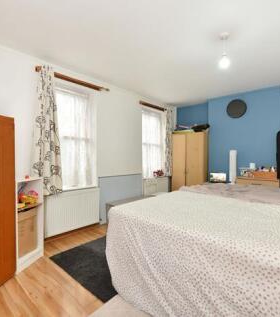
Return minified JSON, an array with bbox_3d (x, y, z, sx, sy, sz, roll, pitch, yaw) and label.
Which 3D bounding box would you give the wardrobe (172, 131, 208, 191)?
[{"bbox_3d":[1.345,0.282,4.860,0.895,1.870,0.490,1,1,42],"label":"wardrobe"}]

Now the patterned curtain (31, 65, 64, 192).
[{"bbox_3d":[-1.304,-0.370,2.616,0.130,1.795,0.430,1,1,42],"label":"patterned curtain"}]

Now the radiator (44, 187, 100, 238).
[{"bbox_3d":[-1.046,0.823,2.937,0.100,0.600,0.900,1,1,42],"label":"radiator"}]

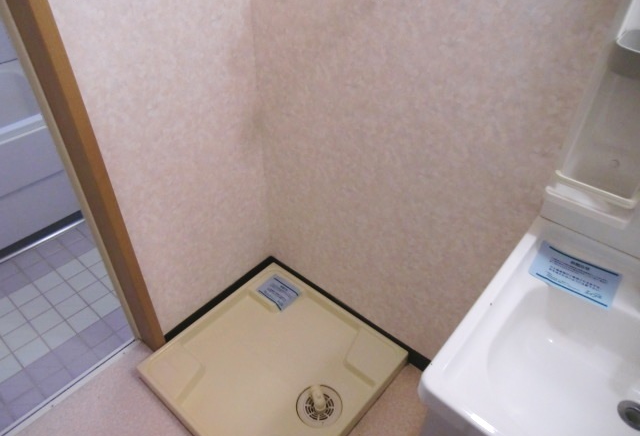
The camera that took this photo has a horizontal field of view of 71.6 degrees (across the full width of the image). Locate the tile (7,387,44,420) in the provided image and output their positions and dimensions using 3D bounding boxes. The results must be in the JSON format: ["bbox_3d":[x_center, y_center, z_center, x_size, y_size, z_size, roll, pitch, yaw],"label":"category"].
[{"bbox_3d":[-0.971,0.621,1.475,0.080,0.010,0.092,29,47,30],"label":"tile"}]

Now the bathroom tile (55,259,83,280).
[{"bbox_3d":[-1.093,0.231,1.956,0.092,0.009,0.092,30,47,29],"label":"bathroom tile"}]

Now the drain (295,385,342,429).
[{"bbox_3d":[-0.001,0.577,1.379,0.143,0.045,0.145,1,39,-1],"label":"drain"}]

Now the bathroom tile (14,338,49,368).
[{"bbox_3d":[-1.052,0.494,1.627,0.094,0.010,0.092,29,47,30],"label":"bathroom tile"}]

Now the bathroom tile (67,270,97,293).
[{"bbox_3d":[-1.038,0.277,1.945,0.098,0.010,0.098,30,48,29],"label":"bathroom tile"}]

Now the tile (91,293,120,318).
[{"bbox_3d":[-0.871,0.358,1.813,0.092,0.009,0.092,30,47,29],"label":"tile"}]

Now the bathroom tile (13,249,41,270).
[{"bbox_3d":[-1.331,0.196,2.031,0.098,0.010,0.098,30,48,29],"label":"bathroom tile"}]

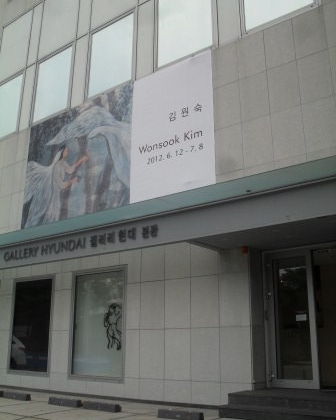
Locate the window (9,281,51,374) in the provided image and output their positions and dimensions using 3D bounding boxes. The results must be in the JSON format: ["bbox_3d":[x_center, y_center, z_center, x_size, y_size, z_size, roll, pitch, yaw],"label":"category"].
[{"bbox_3d":[-3.328,2.794,11.014,1.440,2.130,0.120,-12,-20,35],"label":"window"}]

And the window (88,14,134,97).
[{"bbox_3d":[-1.445,-3.895,11.495,1.500,1.910,0.120,-12,-20,35],"label":"window"}]

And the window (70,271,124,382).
[{"bbox_3d":[-1.499,2.415,9.684,1.550,2.180,0.120,-12,-20,35],"label":"window"}]

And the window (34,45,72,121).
[{"bbox_3d":[-3.260,-3.537,12.821,1.480,1.930,0.120,-12,-20,35],"label":"window"}]

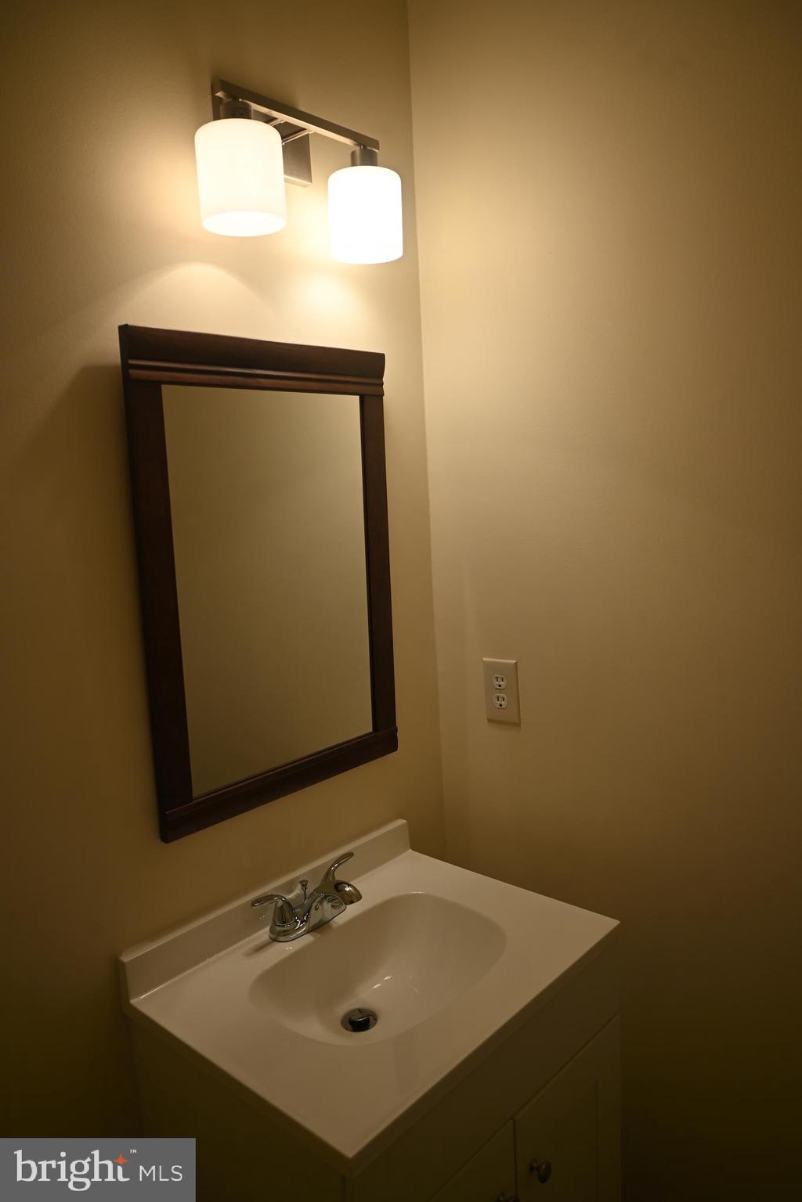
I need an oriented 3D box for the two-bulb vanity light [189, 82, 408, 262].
[{"bbox_3d":[-0.154,-0.646,1.333,0.149,0.182,0.377,5,11,41],"label":"two-bulb vanity light"}]

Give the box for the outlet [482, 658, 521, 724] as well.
[{"bbox_3d":[0.194,0.177,1.675,0.077,0.124,0.006,5,11,41],"label":"outlet"}]

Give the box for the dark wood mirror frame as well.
[{"bbox_3d":[-0.196,-0.043,1.444,0.023,0.752,0.521,5,11,41],"label":"dark wood mirror frame"}]

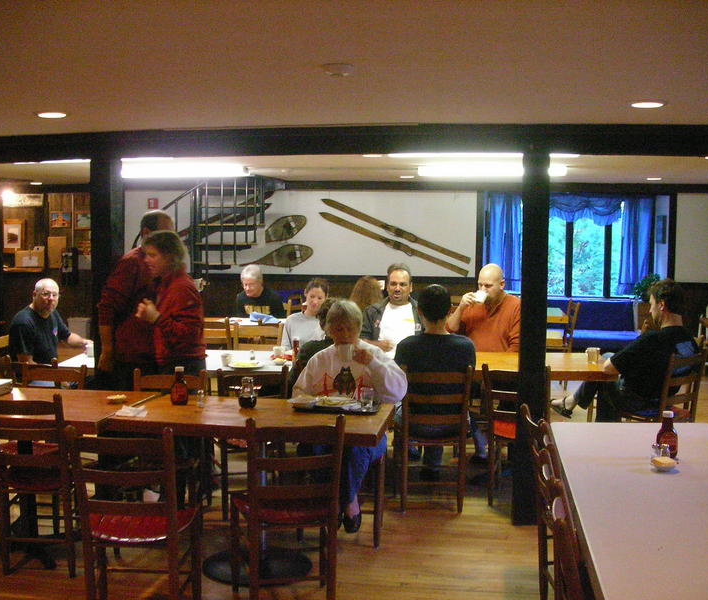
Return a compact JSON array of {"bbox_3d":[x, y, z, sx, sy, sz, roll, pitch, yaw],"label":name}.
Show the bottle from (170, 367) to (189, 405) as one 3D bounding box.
[{"bbox_3d":[-0.896,0.440,4.511,0.083,0.190,0.076,0,5,-11],"label":"bottle"}]

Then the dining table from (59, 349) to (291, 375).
[{"bbox_3d":[-1.033,0.788,6.120,1.720,0.750,0.880,1,5,4],"label":"dining table"}]

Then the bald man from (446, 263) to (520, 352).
[{"bbox_3d":[0.997,0.433,6.660,0.620,1.410,0.780,2,5,14],"label":"bald man"}]

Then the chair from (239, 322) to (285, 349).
[{"bbox_3d":[-0.817,0.642,7.192,0.440,0.870,0.460,1,5,6],"label":"chair"}]

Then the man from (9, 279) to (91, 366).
[{"bbox_3d":[-1.927,0.492,5.779,0.780,1.270,0.570,3,5,22],"label":"man"}]

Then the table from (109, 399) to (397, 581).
[{"bbox_3d":[-0.445,0.902,4.125,1.200,0.755,0.650,2,5,9],"label":"table"}]

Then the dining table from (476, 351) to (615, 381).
[{"bbox_3d":[0.820,0.781,5.860,1.650,0.755,0.840,1,5,1],"label":"dining table"}]

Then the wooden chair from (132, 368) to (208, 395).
[{"bbox_3d":[-1.063,0.833,4.806,0.440,0.850,0.420,1,5,7],"label":"wooden chair"}]

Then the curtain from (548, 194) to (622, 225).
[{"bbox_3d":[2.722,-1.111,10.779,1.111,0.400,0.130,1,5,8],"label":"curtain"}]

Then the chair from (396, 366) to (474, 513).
[{"bbox_3d":[0.455,0.777,5.127,0.440,0.870,0.470,0,5,-4],"label":"chair"}]

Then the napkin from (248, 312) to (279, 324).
[{"bbox_3d":[-0.876,0.173,8.550,0.280,0.080,0.190,1,5,6],"label":"napkin"}]

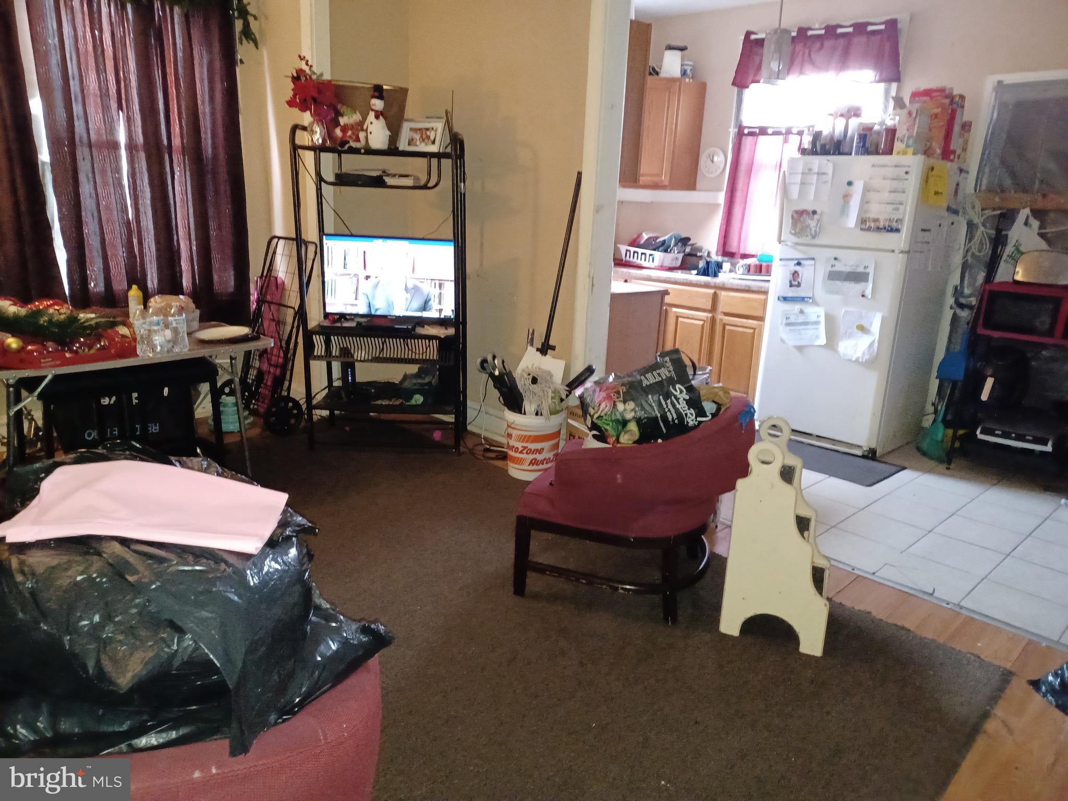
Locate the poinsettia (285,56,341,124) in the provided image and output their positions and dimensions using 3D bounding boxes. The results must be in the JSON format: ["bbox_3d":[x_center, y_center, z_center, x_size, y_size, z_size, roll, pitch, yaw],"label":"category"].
[{"bbox_3d":[-1.109,-1.566,3.895,0.270,0.330,0.230,2,16,0],"label":"poinsettia"}]

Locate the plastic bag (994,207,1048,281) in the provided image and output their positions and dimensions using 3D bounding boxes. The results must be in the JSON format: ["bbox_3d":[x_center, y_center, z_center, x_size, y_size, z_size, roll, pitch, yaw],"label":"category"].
[{"bbox_3d":[2.565,-0.795,3.989,0.180,0.390,0.250,-13,22,-42],"label":"plastic bag"}]

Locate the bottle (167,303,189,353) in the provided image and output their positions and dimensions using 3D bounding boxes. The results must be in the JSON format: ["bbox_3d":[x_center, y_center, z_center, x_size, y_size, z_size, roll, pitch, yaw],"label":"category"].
[{"bbox_3d":[-1.581,-0.317,3.415,0.068,0.205,0.068,-13,22,-42],"label":"bottle"}]

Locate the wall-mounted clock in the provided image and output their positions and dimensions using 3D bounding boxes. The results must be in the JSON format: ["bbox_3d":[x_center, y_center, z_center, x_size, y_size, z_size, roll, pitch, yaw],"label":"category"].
[{"bbox_3d":[1.306,-1.733,5.618,0.040,0.212,0.215,-13,22,-42],"label":"wall-mounted clock"}]

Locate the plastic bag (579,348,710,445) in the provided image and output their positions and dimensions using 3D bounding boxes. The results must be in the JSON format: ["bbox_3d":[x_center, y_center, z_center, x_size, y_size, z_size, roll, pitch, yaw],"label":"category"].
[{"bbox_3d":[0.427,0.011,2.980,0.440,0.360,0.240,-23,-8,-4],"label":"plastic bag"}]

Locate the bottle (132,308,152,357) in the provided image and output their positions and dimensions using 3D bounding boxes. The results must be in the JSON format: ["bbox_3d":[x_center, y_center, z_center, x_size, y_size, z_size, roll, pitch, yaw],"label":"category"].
[{"bbox_3d":[-1.690,-0.290,3.315,0.068,0.205,0.068,-13,22,-42],"label":"bottle"}]

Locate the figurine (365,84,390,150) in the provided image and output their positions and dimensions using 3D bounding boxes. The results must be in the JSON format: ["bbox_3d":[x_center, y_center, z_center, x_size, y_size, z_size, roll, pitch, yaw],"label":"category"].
[{"bbox_3d":[-0.786,-1.431,3.893,0.120,0.305,0.100,8,17,19],"label":"figurine"}]

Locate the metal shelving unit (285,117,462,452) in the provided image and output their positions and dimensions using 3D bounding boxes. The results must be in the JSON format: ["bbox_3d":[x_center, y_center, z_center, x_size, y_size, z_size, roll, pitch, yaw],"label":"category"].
[{"bbox_3d":[-0.814,-0.594,4.254,0.860,1.710,0.400,2,16,0],"label":"metal shelving unit"}]

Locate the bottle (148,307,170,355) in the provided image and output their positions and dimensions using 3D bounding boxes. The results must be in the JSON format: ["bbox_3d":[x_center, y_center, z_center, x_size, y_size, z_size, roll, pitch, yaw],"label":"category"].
[{"bbox_3d":[-1.645,-0.304,3.367,0.068,0.205,0.068,-13,22,-42],"label":"bottle"}]

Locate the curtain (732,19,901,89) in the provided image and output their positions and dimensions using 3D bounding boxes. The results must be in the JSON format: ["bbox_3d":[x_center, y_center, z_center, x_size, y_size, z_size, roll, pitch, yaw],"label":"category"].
[{"bbox_3d":[1.778,-2.201,4.926,0.090,0.370,1.110,-13,22,-42],"label":"curtain"}]

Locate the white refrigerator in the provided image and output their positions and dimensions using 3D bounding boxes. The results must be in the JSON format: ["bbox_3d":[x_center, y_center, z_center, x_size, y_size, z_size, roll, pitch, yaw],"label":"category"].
[{"bbox_3d":[1.965,-0.600,4.670,0.700,1.655,0.750,-13,22,-42],"label":"white refrigerator"}]

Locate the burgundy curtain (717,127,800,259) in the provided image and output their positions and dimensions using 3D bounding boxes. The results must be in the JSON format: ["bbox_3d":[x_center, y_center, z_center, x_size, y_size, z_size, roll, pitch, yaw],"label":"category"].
[{"bbox_3d":[1.558,-1.435,5.382,0.080,0.910,0.550,-13,22,-42],"label":"burgundy curtain"}]

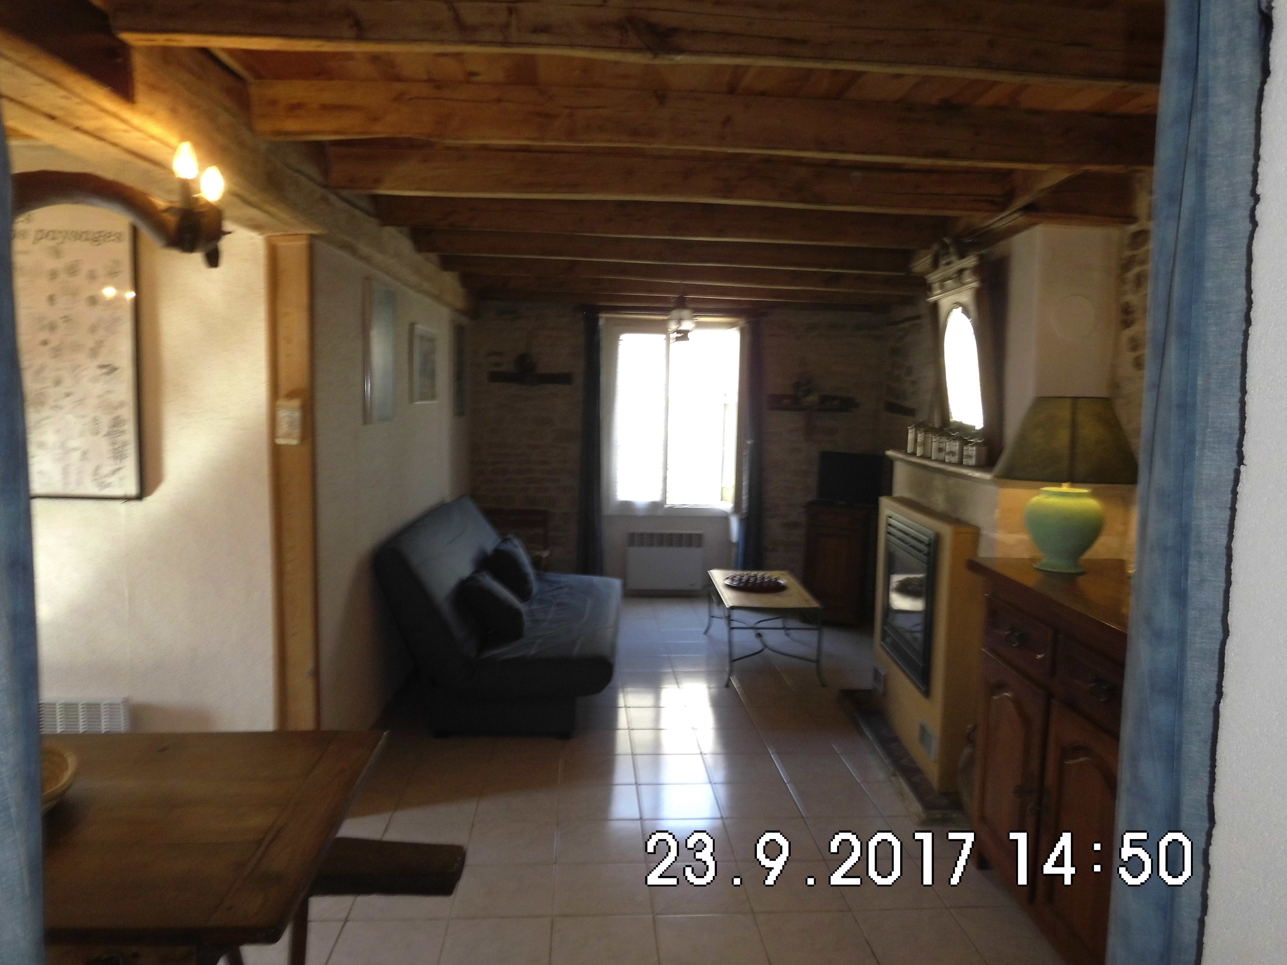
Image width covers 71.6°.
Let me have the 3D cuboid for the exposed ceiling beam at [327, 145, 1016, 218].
[{"bbox_3d":[0.137,-1.159,3.482,2.650,0.152,0.098,0,5,-6],"label":"exposed ceiling beam"}]

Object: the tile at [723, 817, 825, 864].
[{"bbox_3d":[0.472,1.315,3.282,0.315,0.010,0.315,1,5,-4],"label":"tile"}]

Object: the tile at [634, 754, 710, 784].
[{"bbox_3d":[0.119,1.253,3.887,0.315,0.010,0.315,1,5,-4],"label":"tile"}]

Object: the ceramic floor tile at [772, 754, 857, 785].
[{"bbox_3d":[0.736,1.246,3.873,0.305,0.010,0.305,1,5,-4],"label":"ceramic floor tile"}]

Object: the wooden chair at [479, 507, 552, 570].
[{"bbox_3d":[-0.928,0.576,6.412,0.499,0.776,0.477,0,5,-4],"label":"wooden chair"}]

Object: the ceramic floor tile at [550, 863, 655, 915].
[{"bbox_3d":[-0.131,1.312,2.869,0.305,0.010,0.305,0,5,-4],"label":"ceramic floor tile"}]

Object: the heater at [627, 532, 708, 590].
[{"bbox_3d":[0.170,0.621,7.079,0.639,0.456,0.099,1,5,-4],"label":"heater"}]

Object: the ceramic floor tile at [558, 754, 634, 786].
[{"bbox_3d":[-0.192,1.232,3.811,0.305,0.010,0.305,1,5,-4],"label":"ceramic floor tile"}]

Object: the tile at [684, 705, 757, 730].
[{"bbox_3d":[0.383,1.159,4.393,0.300,0.010,0.300,1,5,-4],"label":"tile"}]

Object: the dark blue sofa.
[{"bbox_3d":[-0.706,0.656,5.025,1.069,0.899,1.938,1,5,-1],"label":"dark blue sofa"}]

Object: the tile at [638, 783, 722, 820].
[{"bbox_3d":[0.138,1.265,3.524,0.305,0.010,0.305,1,5,-4],"label":"tile"}]

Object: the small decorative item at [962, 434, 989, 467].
[{"bbox_3d":[1.386,-0.130,3.712,0.078,0.125,0.082,-1,6,-22],"label":"small decorative item"}]

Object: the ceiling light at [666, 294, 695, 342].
[{"bbox_3d":[0.236,-1.044,5.633,0.178,0.313,0.178,1,5,-4],"label":"ceiling light"}]

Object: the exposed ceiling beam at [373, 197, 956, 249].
[{"bbox_3d":[0.137,-1.236,4.216,2.645,0.179,0.105,1,5,-7],"label":"exposed ceiling beam"}]

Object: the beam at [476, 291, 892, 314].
[{"bbox_3d":[0.333,-1.465,6.979,3.276,0.170,0.110,1,5,-4],"label":"beam"}]

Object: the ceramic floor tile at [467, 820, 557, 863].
[{"bbox_3d":[-0.461,1.285,3.175,0.305,0.010,0.305,1,5,-4],"label":"ceramic floor tile"}]

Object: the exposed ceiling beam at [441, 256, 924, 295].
[{"bbox_3d":[0.351,-1.358,5.712,3.179,0.179,0.105,1,5,-8],"label":"exposed ceiling beam"}]

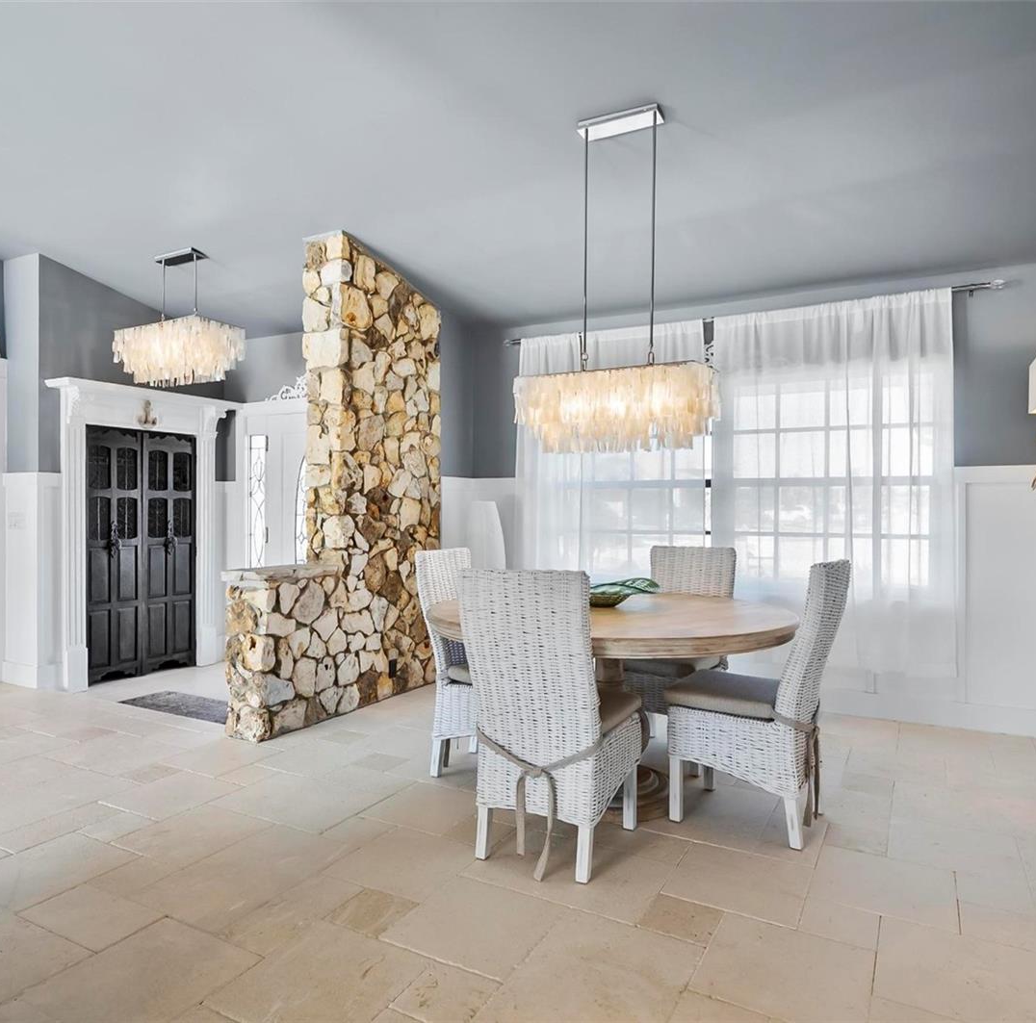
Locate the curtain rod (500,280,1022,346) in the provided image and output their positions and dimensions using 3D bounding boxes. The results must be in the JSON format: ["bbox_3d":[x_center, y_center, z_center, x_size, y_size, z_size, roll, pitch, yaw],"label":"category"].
[{"bbox_3d":[1.230,-1.210,4.548,3.060,0.060,0.080,0,0,29],"label":"curtain rod"}]

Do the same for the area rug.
[{"bbox_3d":[-1.989,1.184,4.446,1.000,0.012,0.360,0,0,29],"label":"area rug"}]

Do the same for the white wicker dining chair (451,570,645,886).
[{"bbox_3d":[0.137,0.690,2.592,0.460,1.000,0.600,0,0,27],"label":"white wicker dining chair"}]

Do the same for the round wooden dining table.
[{"bbox_3d":[0.385,0.802,3.084,1.510,0.775,1.510,0,0,0],"label":"round wooden dining table"}]

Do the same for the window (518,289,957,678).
[{"bbox_3d":[1.192,-0.165,4.603,2.710,2.130,0.120,0,0,29],"label":"window"}]

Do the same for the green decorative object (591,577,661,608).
[{"bbox_3d":[0.345,0.355,3.210,0.460,0.120,0.260,0,0,-6],"label":"green decorative object"}]

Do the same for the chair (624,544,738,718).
[{"bbox_3d":[0.772,0.690,3.579,0.460,1.000,0.600,0,0,33],"label":"chair"}]

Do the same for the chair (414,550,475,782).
[{"bbox_3d":[-0.113,0.690,3.367,0.600,1.000,0.460,0,0,24],"label":"chair"}]

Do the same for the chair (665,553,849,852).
[{"bbox_3d":[0.932,0.690,2.826,0.600,1.000,0.460,0,0,33],"label":"chair"}]

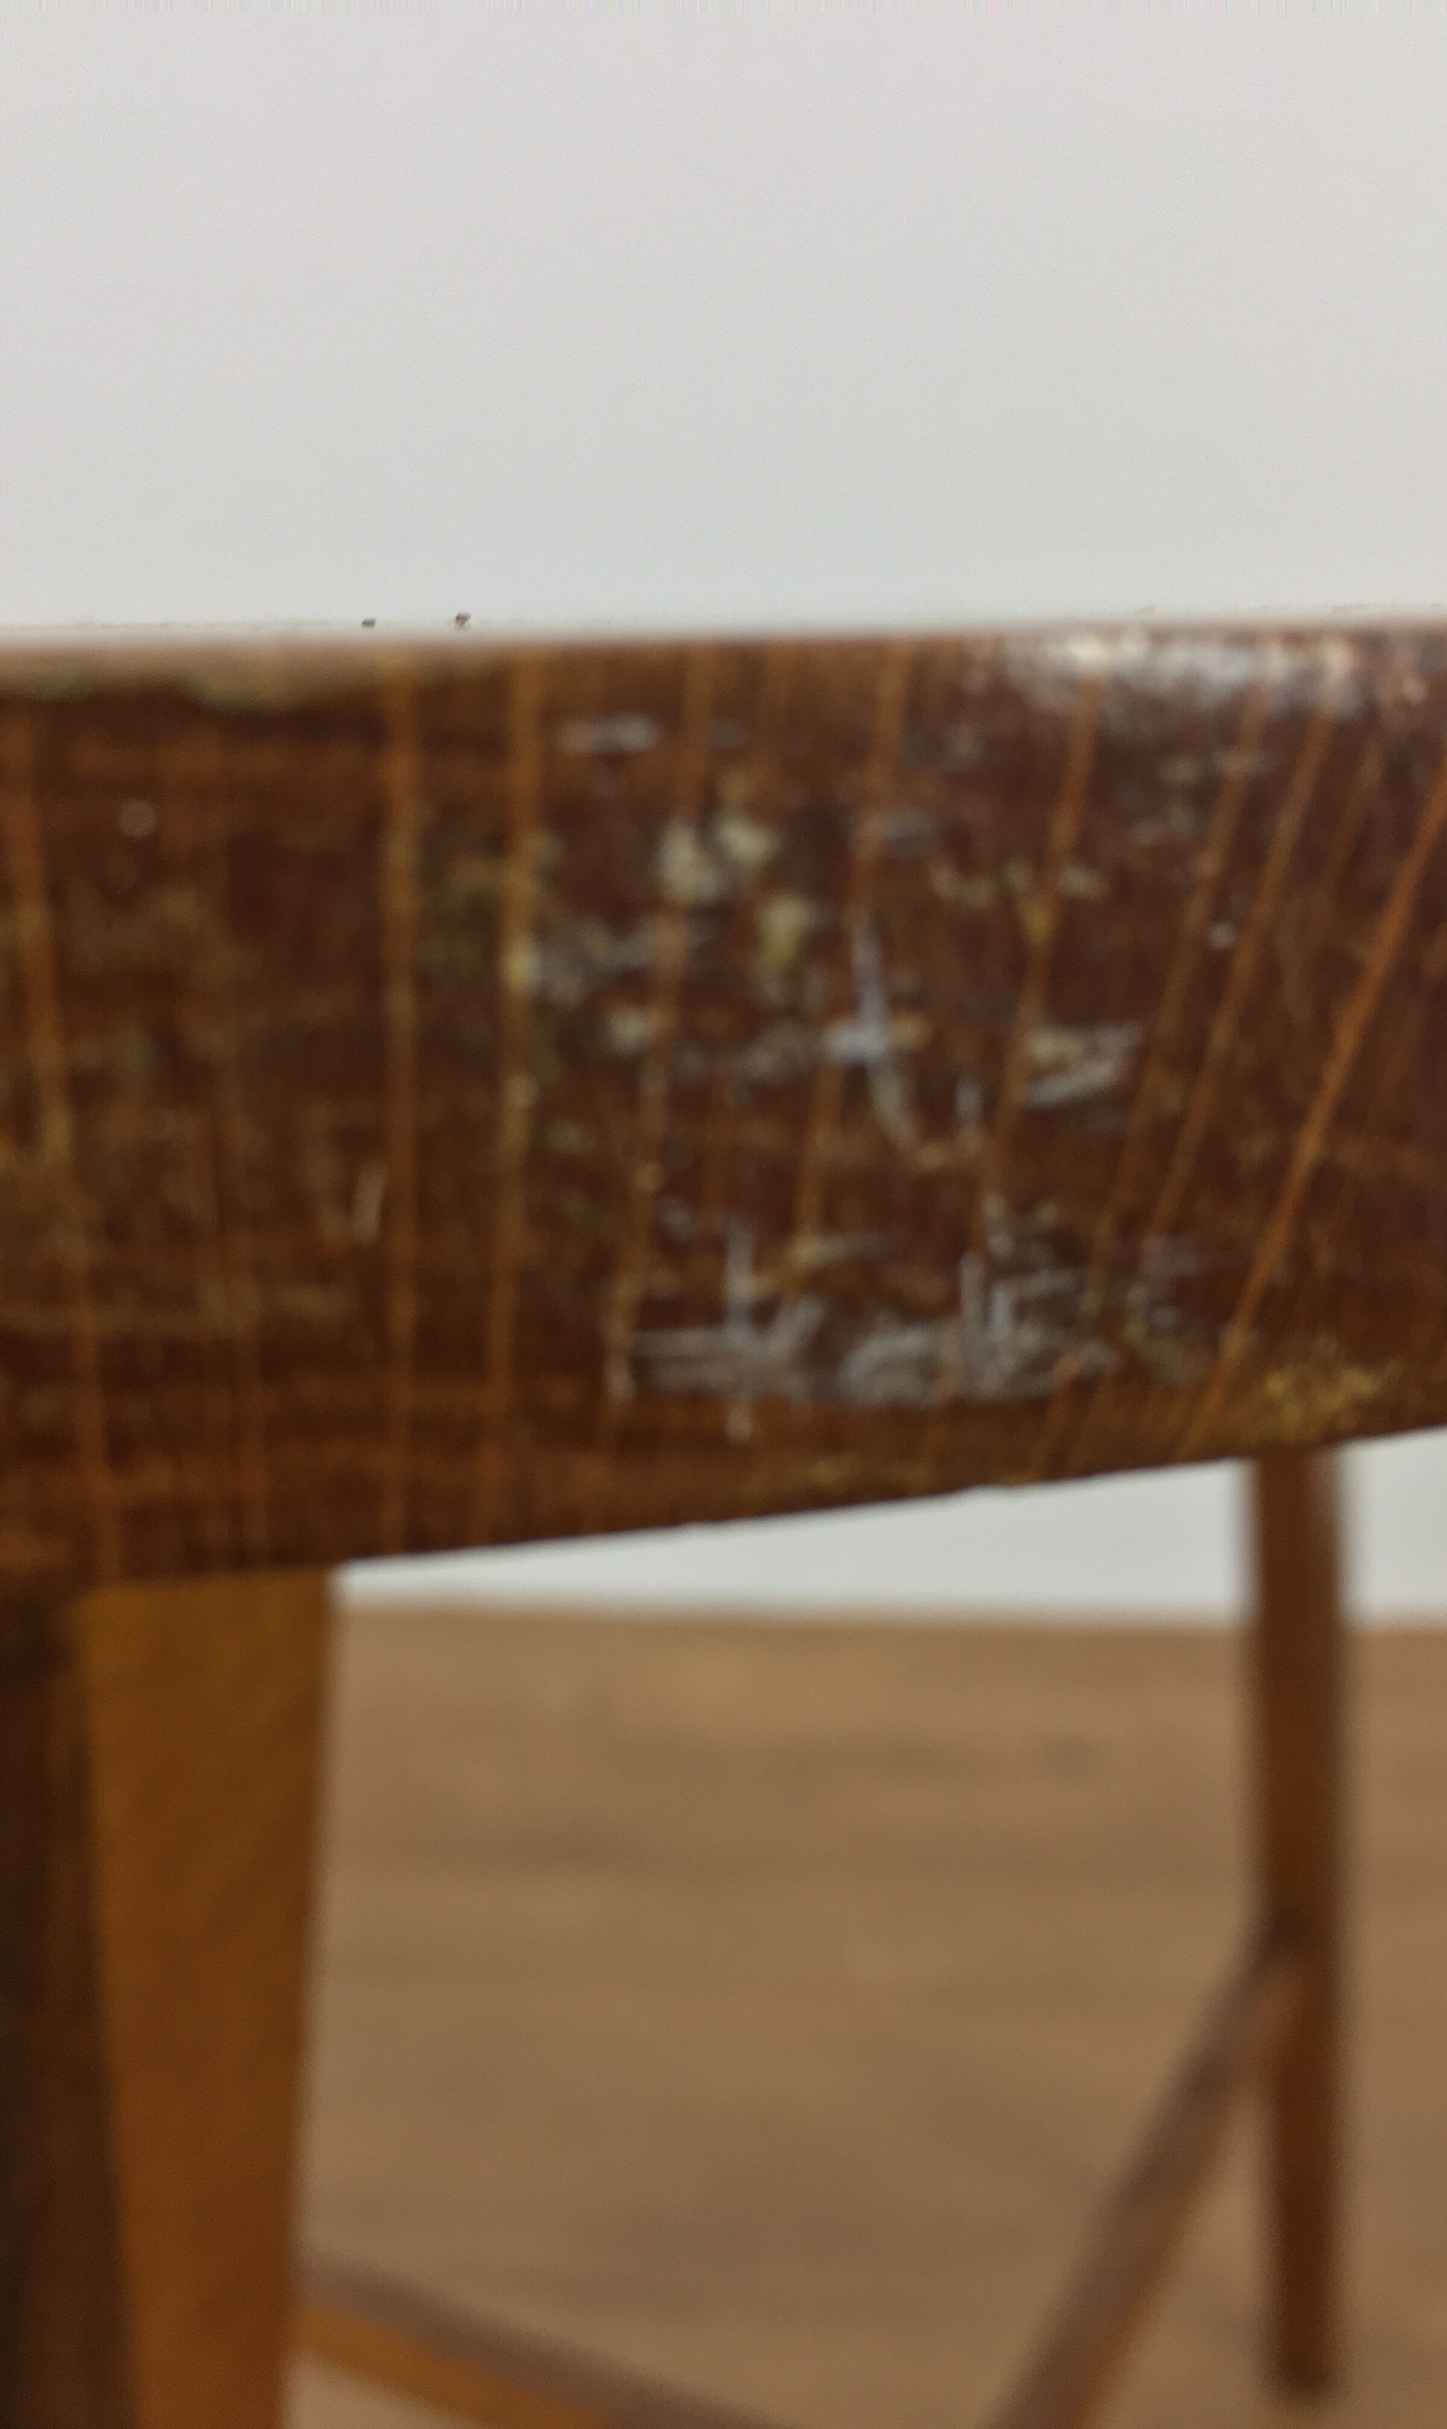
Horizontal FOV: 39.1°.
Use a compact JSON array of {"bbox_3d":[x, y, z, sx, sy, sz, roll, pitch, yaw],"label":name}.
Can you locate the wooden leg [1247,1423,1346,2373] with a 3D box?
[{"bbox_3d":[0.141,0.124,0.497,0.028,0.439,0.028,9,27,34],"label":"wooden leg"}]

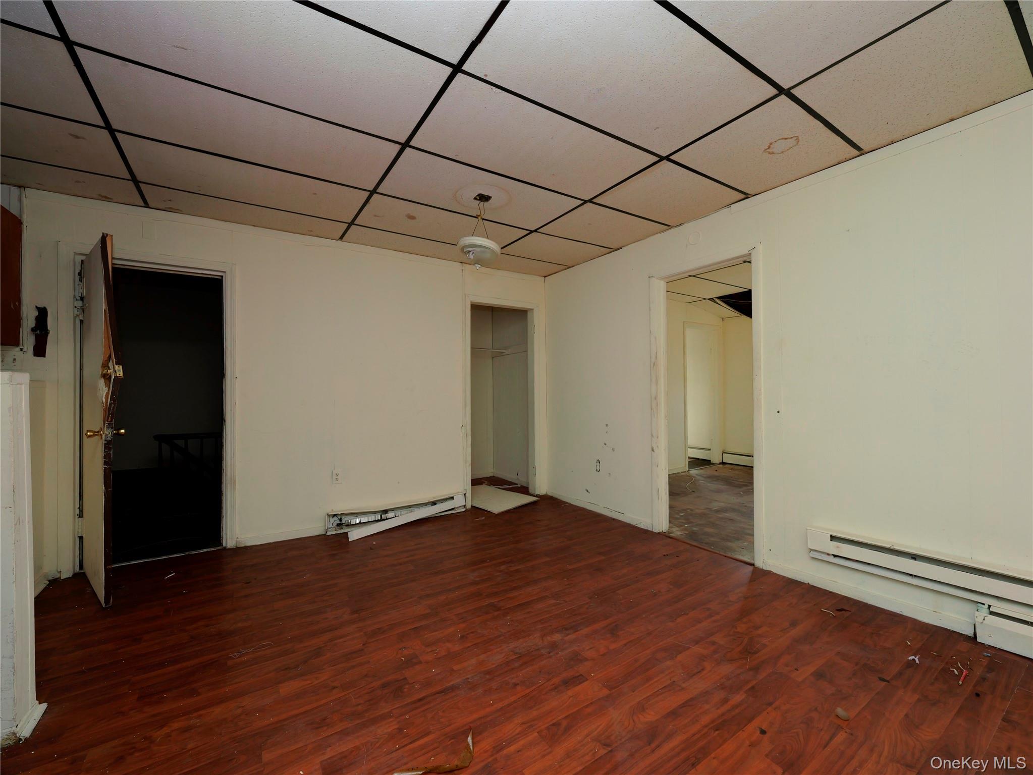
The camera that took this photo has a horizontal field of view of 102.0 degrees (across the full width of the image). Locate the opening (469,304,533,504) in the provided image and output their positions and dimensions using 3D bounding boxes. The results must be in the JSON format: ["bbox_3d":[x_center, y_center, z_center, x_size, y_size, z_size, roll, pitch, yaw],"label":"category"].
[{"bbox_3d":[-0.153,0.179,4.383,0.770,2.030,0.140,0,0,-33],"label":"opening"}]

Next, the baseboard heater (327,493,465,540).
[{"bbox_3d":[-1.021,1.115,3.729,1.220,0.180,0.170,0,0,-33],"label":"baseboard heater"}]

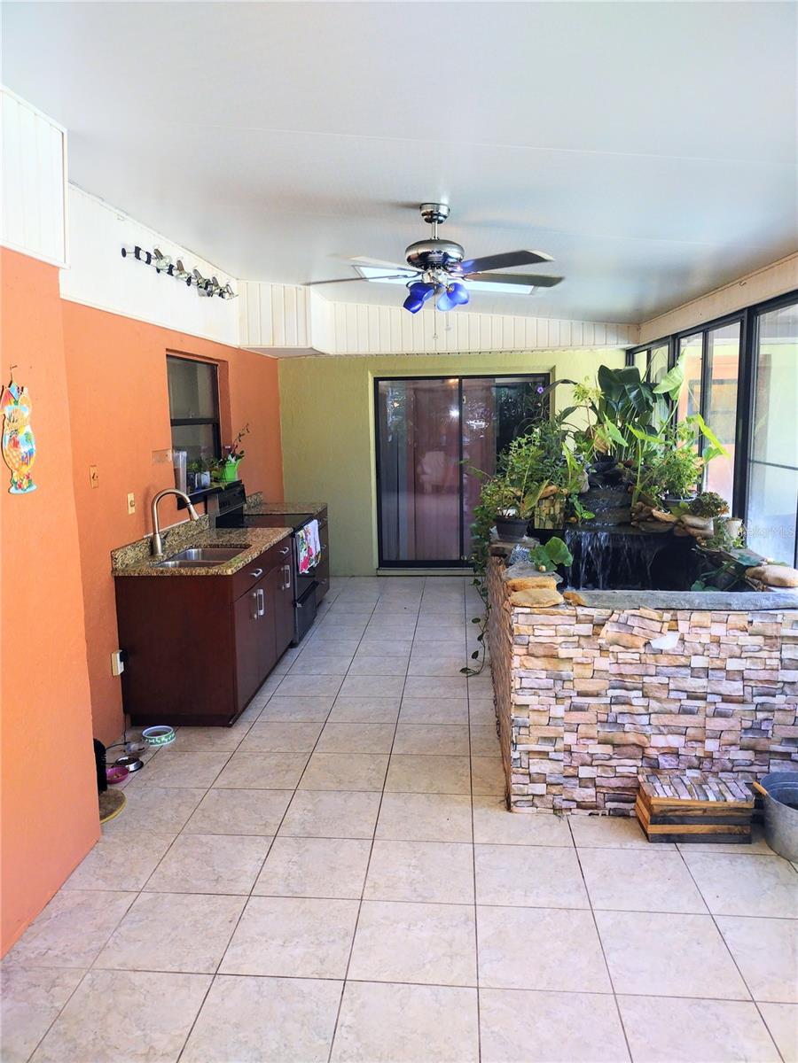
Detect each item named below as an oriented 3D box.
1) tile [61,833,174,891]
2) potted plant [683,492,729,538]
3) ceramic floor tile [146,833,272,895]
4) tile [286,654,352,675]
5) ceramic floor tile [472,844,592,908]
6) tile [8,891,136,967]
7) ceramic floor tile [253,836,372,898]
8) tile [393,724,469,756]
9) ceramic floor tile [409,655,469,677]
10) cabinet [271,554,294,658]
[{"bbox_3d":[-1.152,1.351,3.395,0.365,0.010,0.420,0,9,5],"label":"tile"},{"bbox_3d":[1.817,-0.102,4.907,0.240,0.260,0.240,0,9,5],"label":"potted plant"},{"bbox_3d":[-0.729,1.305,3.250,0.405,0.010,0.417,0,8,4],"label":"ceramic floor tile"},{"bbox_3d":[-0.543,0.932,5.782,0.408,0.010,0.420,0,9,4],"label":"tile"},{"bbox_3d":[0.495,1.310,3.159,0.405,0.010,0.417,0,8,4],"label":"ceramic floor tile"},{"bbox_3d":[-1.116,1.360,2.841,0.309,0.010,0.423,0,8,4],"label":"tile"},{"bbox_3d":[-0.321,1.307,3.220,0.405,0.010,0.417,0,8,4],"label":"ceramic floor tile"},{"bbox_3d":[0.180,1.120,4.440,0.403,0.010,0.423,0,8,4],"label":"tile"},{"bbox_3d":[0.274,0.936,5.704,0.403,0.010,0.423,0,8,4],"label":"ceramic floor tile"},{"bbox_3d":[-1.071,0.508,5.830,0.550,0.620,0.579,0,9,4],"label":"cabinet"}]

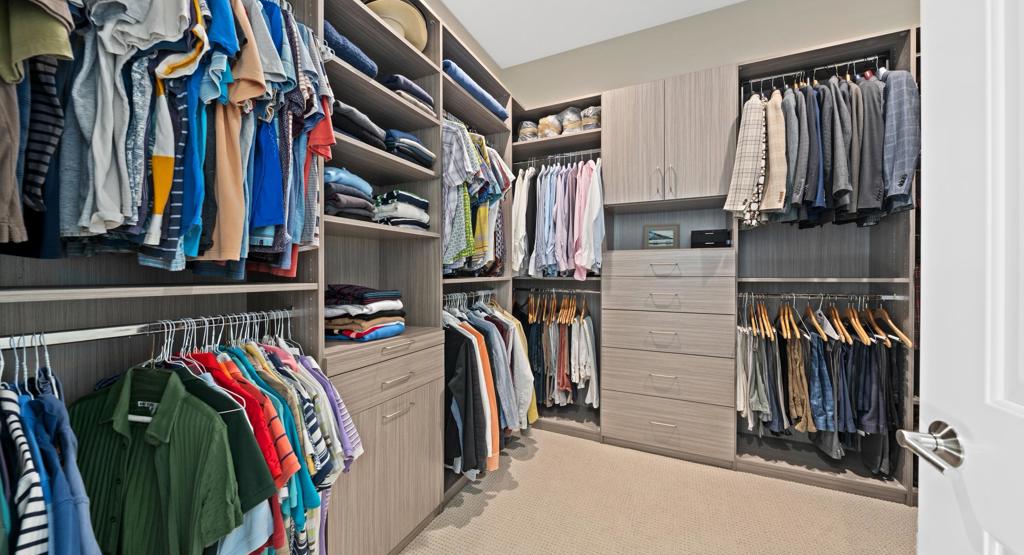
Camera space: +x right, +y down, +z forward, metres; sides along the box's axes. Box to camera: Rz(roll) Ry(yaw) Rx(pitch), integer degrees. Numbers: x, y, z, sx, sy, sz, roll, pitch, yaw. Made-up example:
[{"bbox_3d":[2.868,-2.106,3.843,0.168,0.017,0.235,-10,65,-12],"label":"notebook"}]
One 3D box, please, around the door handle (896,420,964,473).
[{"bbox_3d":[0.598,0.246,0.481,0.058,0.065,0.137,0,0,23],"label":"door handle"}]

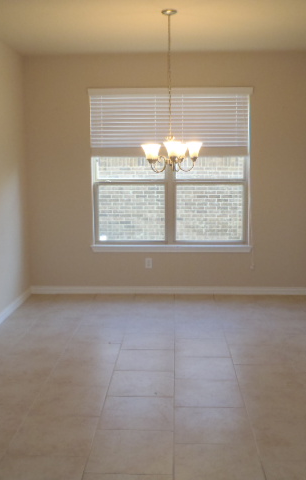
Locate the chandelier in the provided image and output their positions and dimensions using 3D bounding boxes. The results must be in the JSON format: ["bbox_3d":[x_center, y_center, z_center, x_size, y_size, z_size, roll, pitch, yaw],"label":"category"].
[{"bbox_3d":[0.139,-1.183,4.190,0.522,1.263,0.522,0,9,2],"label":"chandelier"}]

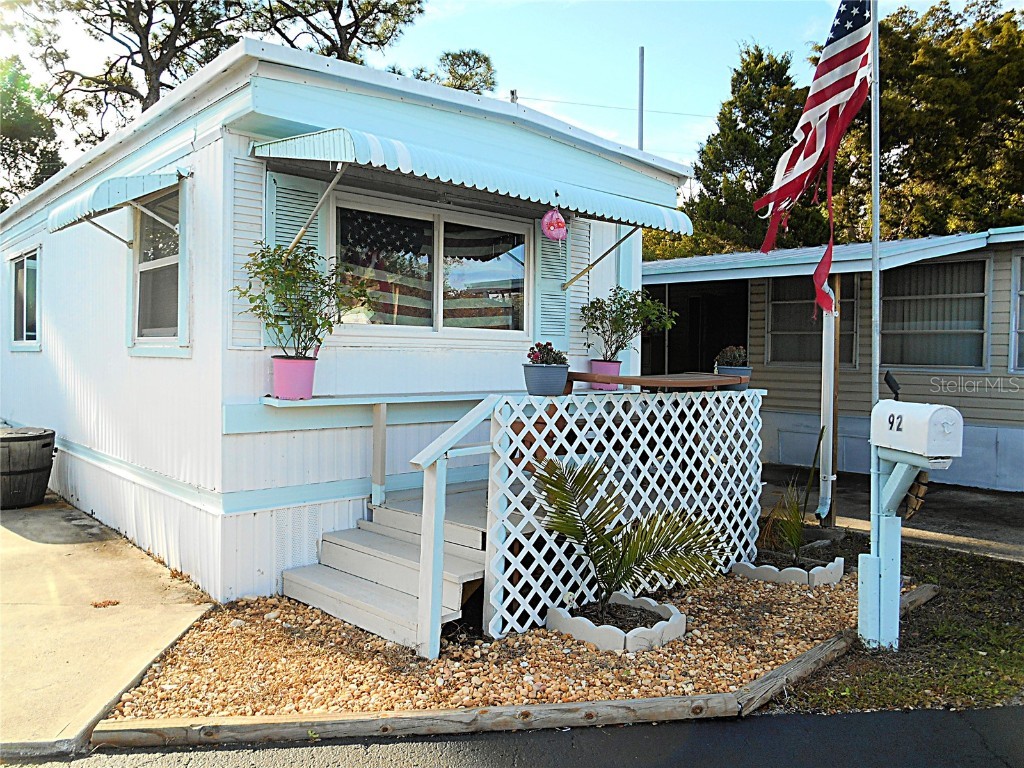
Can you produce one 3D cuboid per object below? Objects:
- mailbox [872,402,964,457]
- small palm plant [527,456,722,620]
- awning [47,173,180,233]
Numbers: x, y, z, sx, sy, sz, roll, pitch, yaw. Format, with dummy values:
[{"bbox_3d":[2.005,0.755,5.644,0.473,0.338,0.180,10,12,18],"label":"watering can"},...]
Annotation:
[{"bbox_3d":[1.920,0.204,3.661,0.165,0.226,0.490,1,2,-2],"label":"mailbox"},{"bbox_3d":[0.611,0.828,4.070,0.950,0.870,0.680,-1,3,-42],"label":"small palm plant"},{"bbox_3d":[-2.441,-1.107,4.726,0.500,0.330,1.090,-1,3,-42],"label":"awning"}]

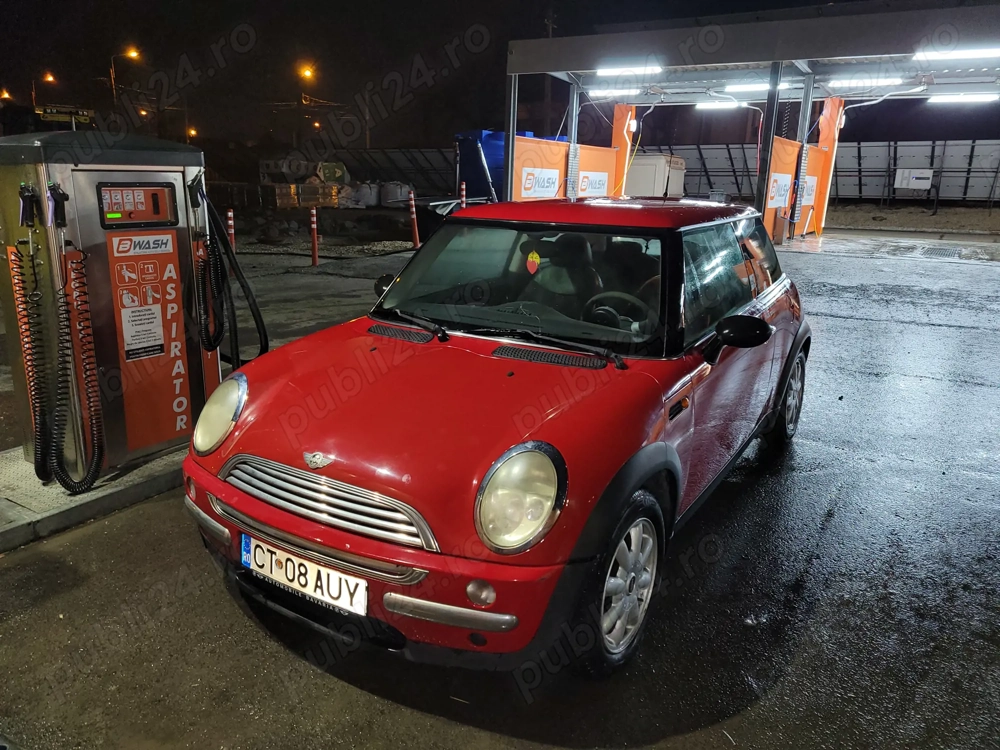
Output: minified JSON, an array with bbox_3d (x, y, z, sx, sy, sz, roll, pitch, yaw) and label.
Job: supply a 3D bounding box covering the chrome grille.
[{"bbox_3d":[-0.564,0.362,2.253,0.920,0.140,0.110,10,5,30],"label":"chrome grille"}]

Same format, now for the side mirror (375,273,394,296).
[{"bbox_3d":[-0.572,-0.397,3.710,0.235,0.195,0.130,10,20,30],"label":"side mirror"}]

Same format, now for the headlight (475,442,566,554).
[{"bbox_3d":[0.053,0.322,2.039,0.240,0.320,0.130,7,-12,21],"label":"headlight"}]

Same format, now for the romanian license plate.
[{"bbox_3d":[-0.600,0.596,2.262,0.520,0.112,0.018,10,13,30],"label":"romanian license plate"}]

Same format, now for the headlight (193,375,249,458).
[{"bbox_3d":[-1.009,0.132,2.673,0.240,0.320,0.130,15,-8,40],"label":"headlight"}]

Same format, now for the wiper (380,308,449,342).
[{"bbox_3d":[-0.373,-0.220,3.093,0.080,0.070,0.670,-11,21,-31],"label":"wiper"}]

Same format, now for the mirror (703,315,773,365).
[{"bbox_3d":[0.888,-0.136,2.838,0.235,0.195,0.130,10,20,30],"label":"mirror"}]

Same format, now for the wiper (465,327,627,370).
[{"bbox_3d":[0.146,-0.118,2.745,0.700,0.080,0.080,15,23,32],"label":"wiper"}]

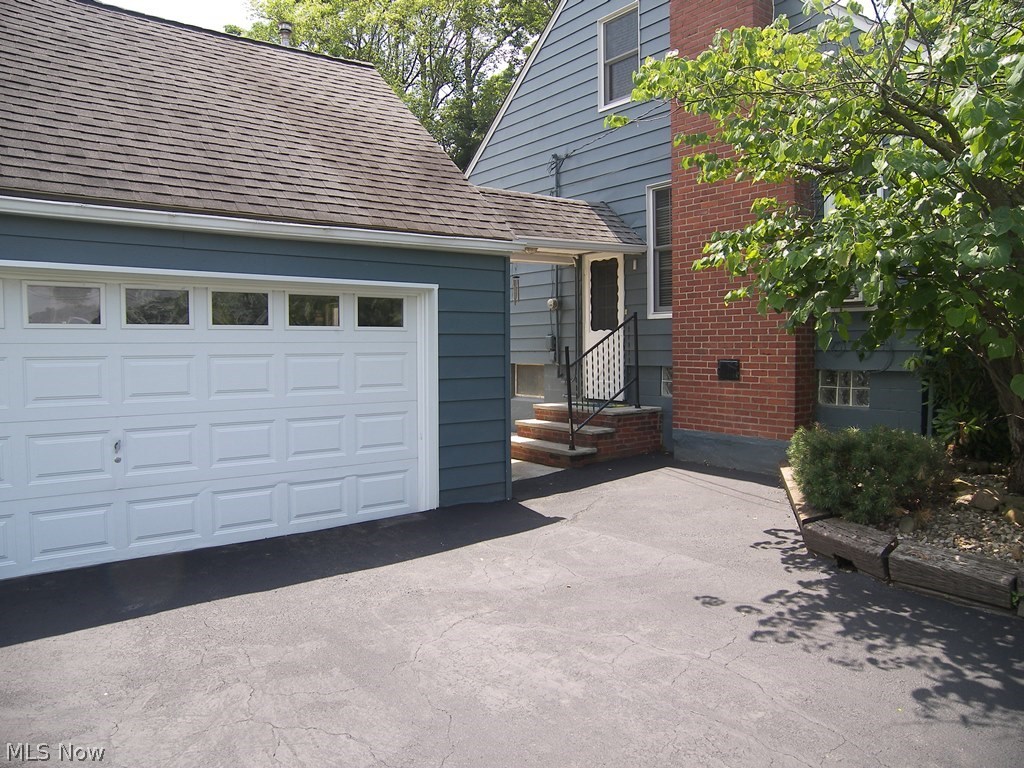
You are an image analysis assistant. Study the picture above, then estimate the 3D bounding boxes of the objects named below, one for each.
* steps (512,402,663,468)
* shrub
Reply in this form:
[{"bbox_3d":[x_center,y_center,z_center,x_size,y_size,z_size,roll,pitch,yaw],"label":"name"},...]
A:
[{"bbox_3d":[0.876,0.628,9.380,1.580,0.640,1.560,-3,4,-37],"label":"steps"},{"bbox_3d":[2.830,0.650,5.680,1.170,0.660,1.100,1,4,27],"label":"shrub"}]

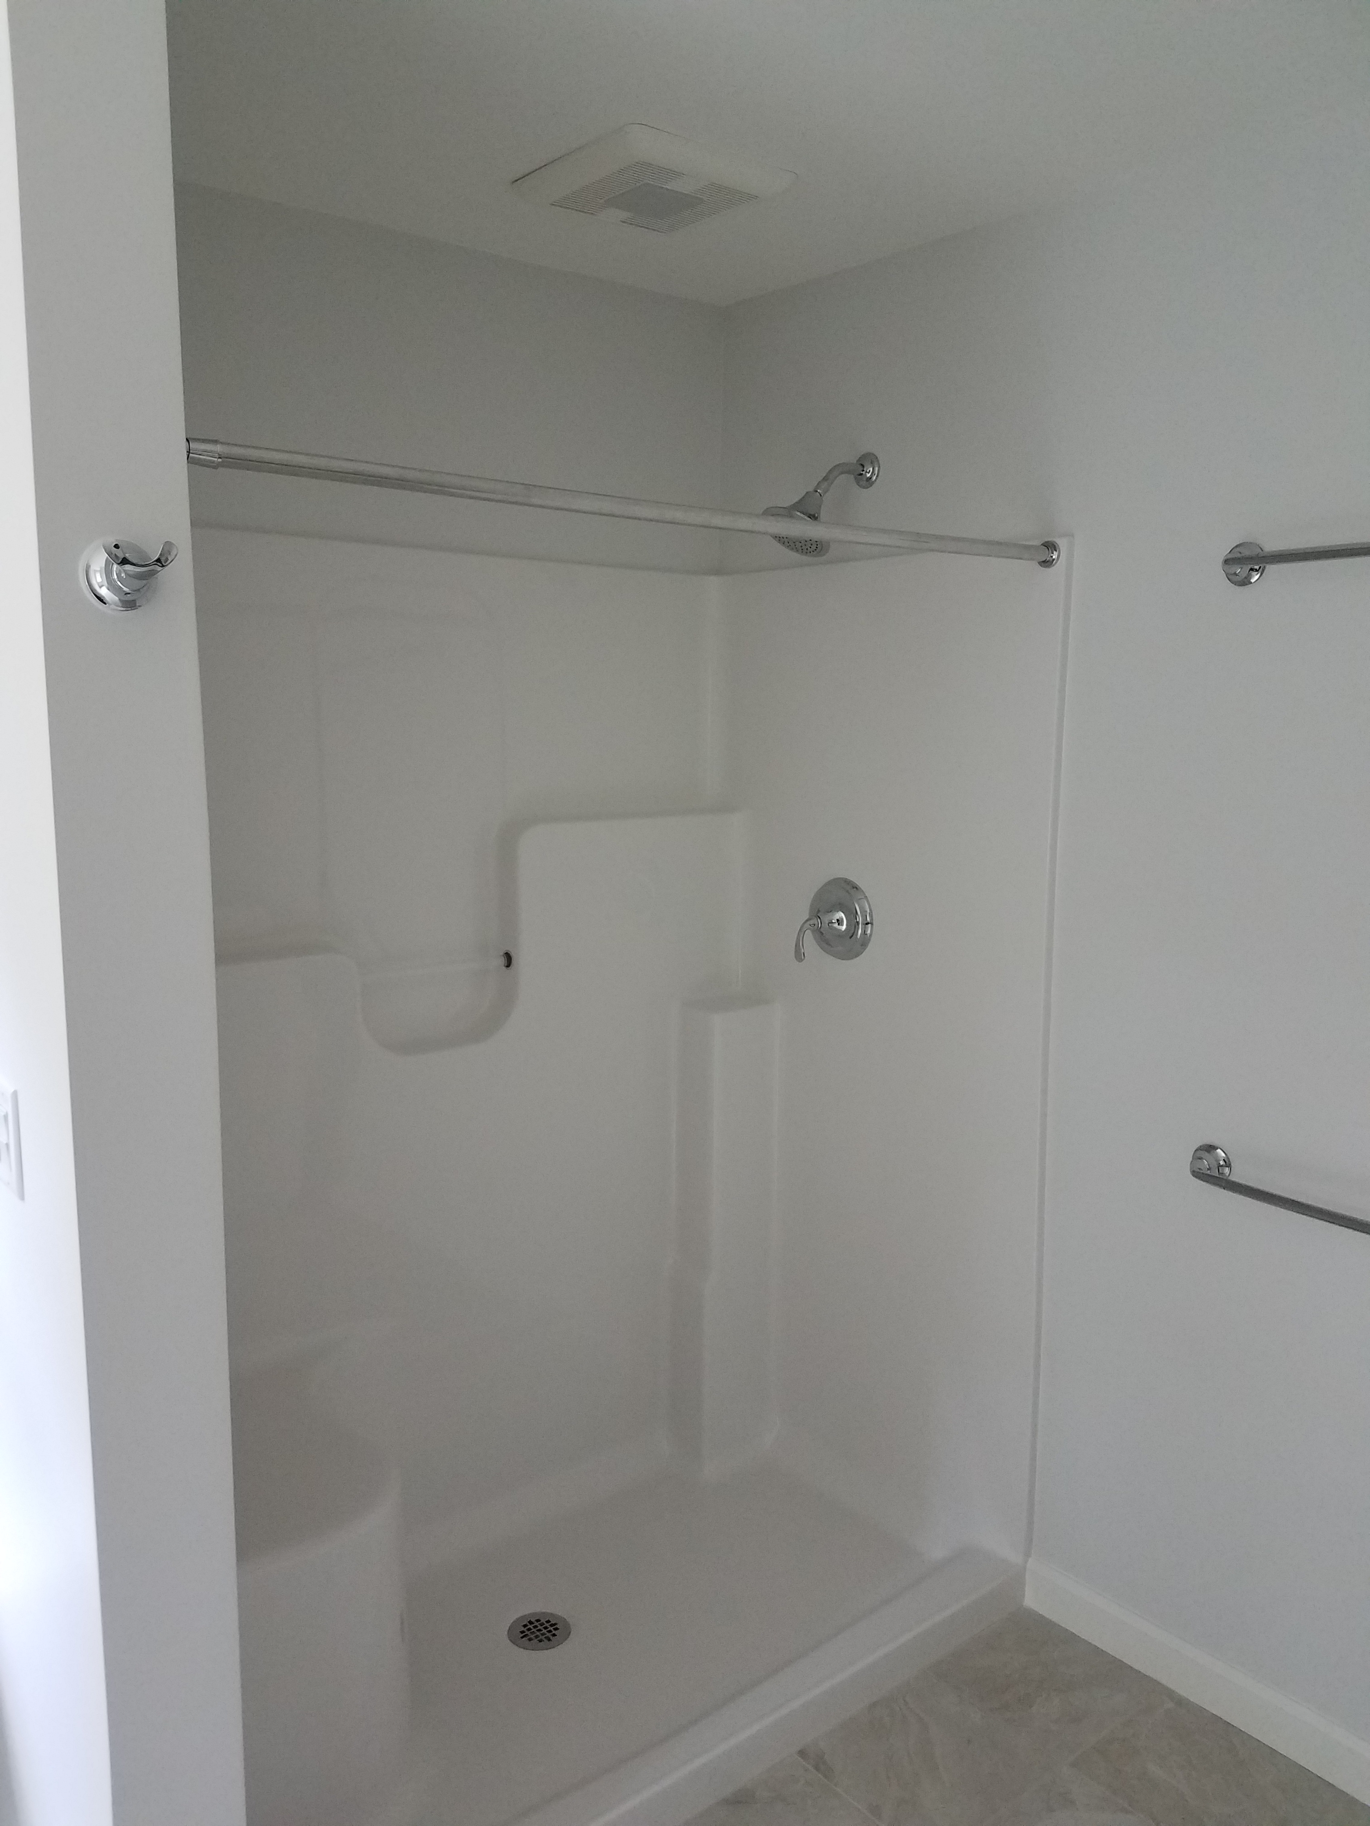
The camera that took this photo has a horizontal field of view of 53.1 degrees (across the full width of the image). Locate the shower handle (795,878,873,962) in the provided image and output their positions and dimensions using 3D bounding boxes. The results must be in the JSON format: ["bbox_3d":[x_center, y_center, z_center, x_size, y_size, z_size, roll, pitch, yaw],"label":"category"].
[{"bbox_3d":[0.261,0.018,2.666,0.125,0.166,0.165,-6,10,-39],"label":"shower handle"}]

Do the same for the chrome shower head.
[{"bbox_3d":[0.245,-0.746,2.491,0.248,0.200,0.140,-6,10,-39],"label":"chrome shower head"}]

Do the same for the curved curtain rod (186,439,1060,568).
[{"bbox_3d":[0.030,-0.522,1.813,1.470,0.055,0.060,-6,10,-39],"label":"curved curtain rod"}]

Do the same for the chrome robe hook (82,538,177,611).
[{"bbox_3d":[-0.474,-0.292,1.178,0.064,0.062,0.068,-6,10,-39],"label":"chrome robe hook"}]

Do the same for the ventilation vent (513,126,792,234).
[{"bbox_3d":[-0.049,-1.143,2.175,0.325,0.032,0.320,-6,10,-39],"label":"ventilation vent"}]

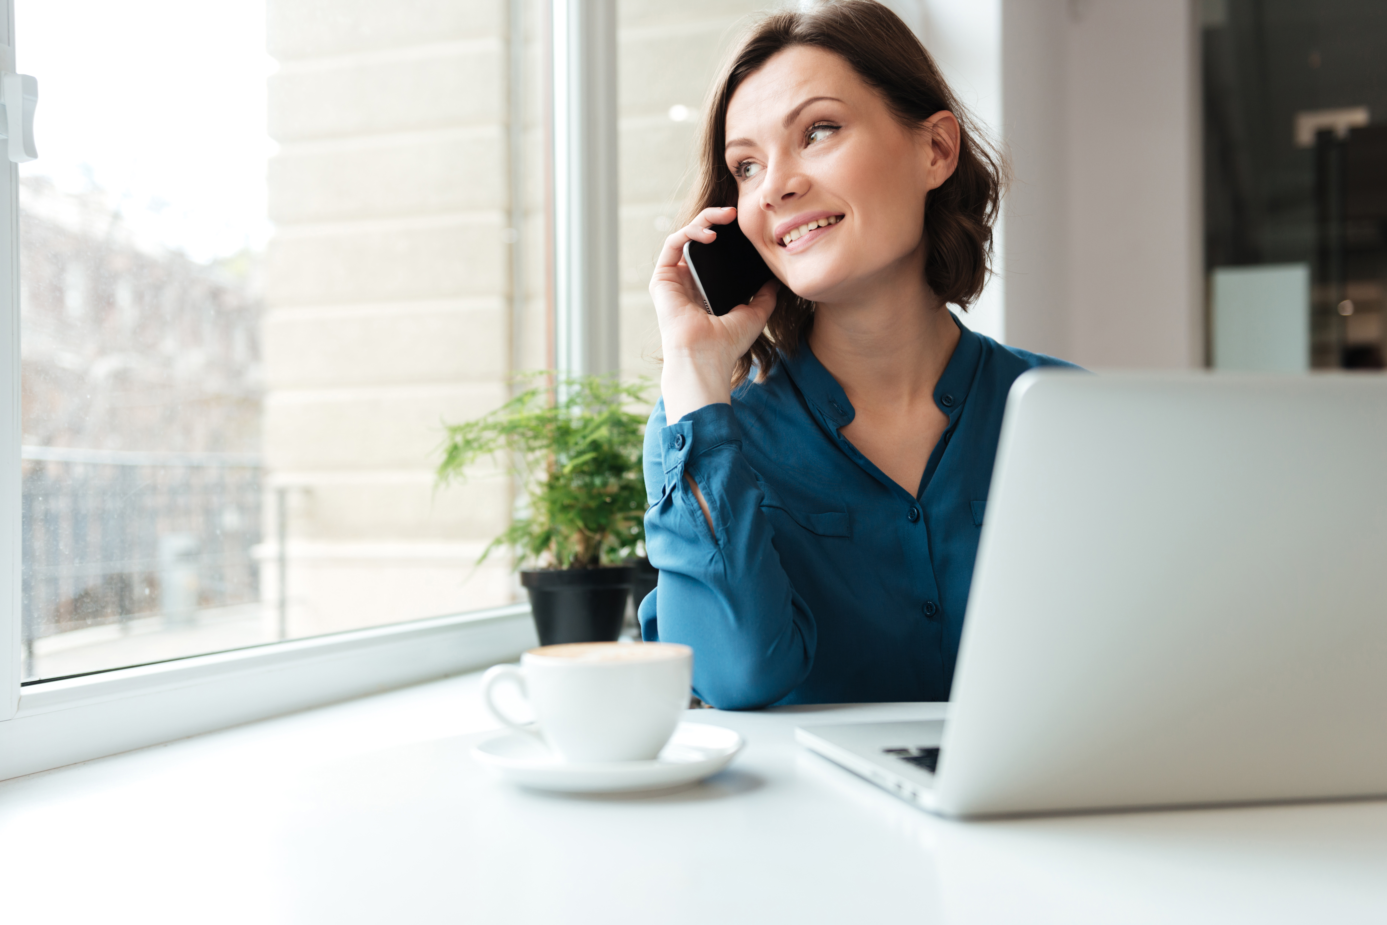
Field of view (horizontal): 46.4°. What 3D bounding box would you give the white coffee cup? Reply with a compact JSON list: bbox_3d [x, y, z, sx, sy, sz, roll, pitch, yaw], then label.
[{"bbox_3d":[-0.055,0.127,0.832,0.109,0.058,0.088,-1,0,-4],"label":"white coffee cup"}]

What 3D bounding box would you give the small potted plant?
[{"bbox_3d":[-0.158,0.057,1.720,0.232,0.302,0.210,-1,0,0],"label":"small potted plant"}]

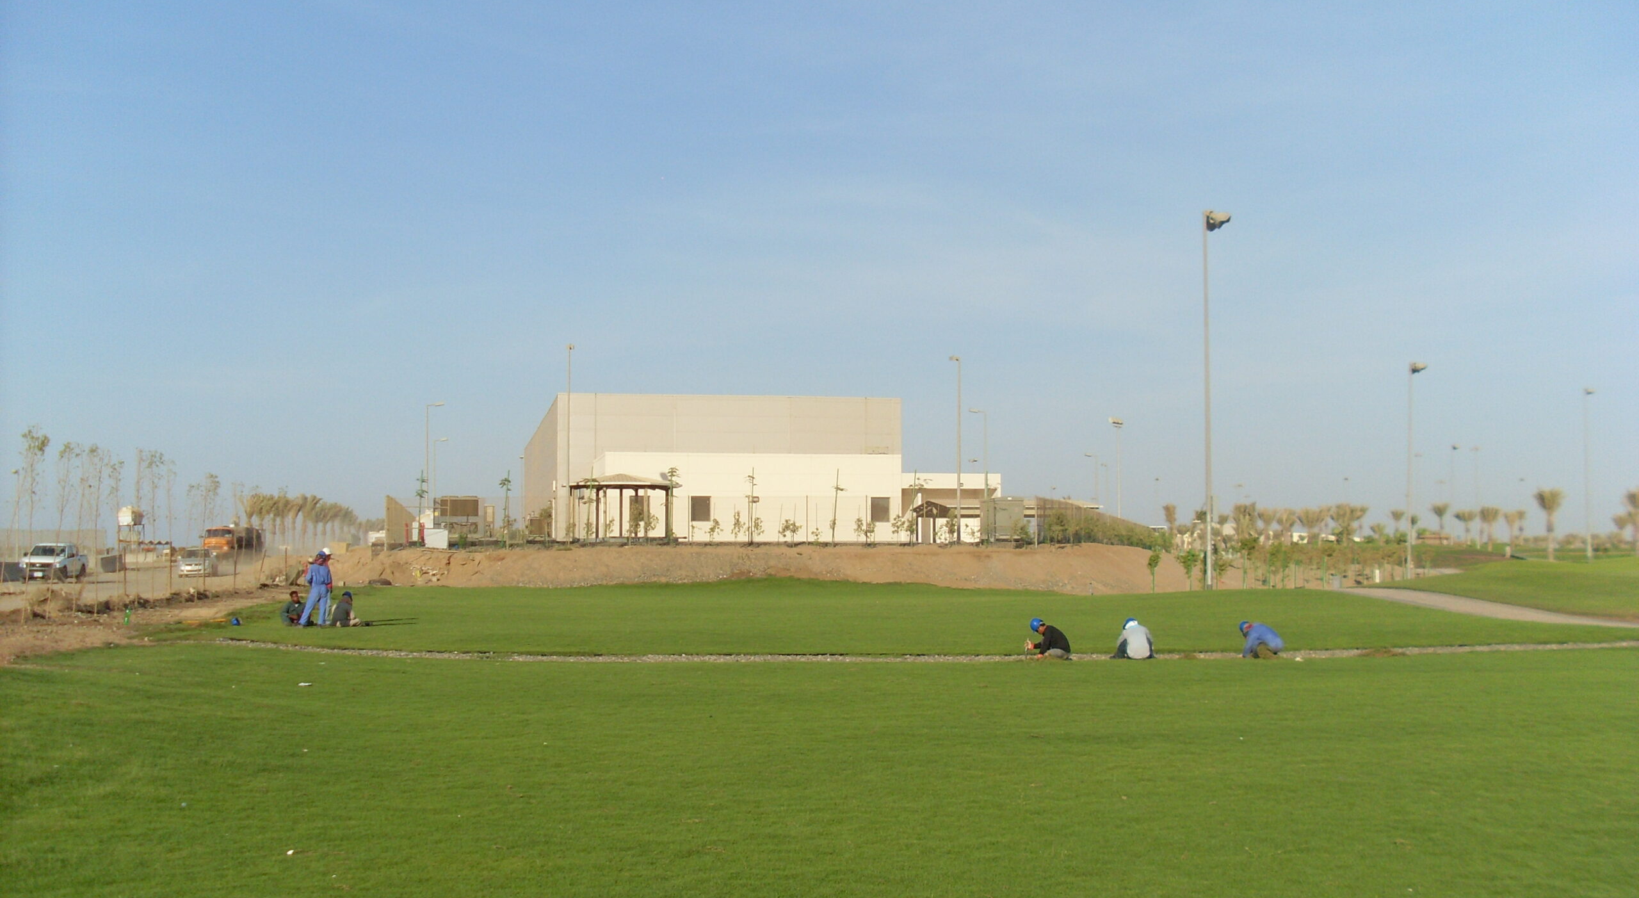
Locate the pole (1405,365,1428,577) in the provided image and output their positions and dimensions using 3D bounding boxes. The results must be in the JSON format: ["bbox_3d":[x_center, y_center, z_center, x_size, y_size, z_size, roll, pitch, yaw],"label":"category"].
[{"bbox_3d":[45.147,1.594,136.000,1.250,16.200,0.800,-1,-3,15],"label":"pole"}]

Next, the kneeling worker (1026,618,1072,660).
[{"bbox_3d":[3.983,3.304,31.300,0.760,0.710,0.550,0,-3,5],"label":"kneeling worker"}]

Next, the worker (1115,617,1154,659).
[{"bbox_3d":[5.500,3.318,31.500,0.640,0.730,0.660,1,-3,-15],"label":"worker"}]

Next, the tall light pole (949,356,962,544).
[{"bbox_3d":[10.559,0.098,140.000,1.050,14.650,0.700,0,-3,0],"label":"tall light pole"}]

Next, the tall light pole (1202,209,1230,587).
[{"bbox_3d":[17.179,-2.167,78.000,1.050,16.400,0.750,-1,-3,20],"label":"tall light pole"}]

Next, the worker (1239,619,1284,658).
[{"bbox_3d":[7.810,3.356,31.800,0.720,0.680,0.550,-1,-3,17],"label":"worker"}]

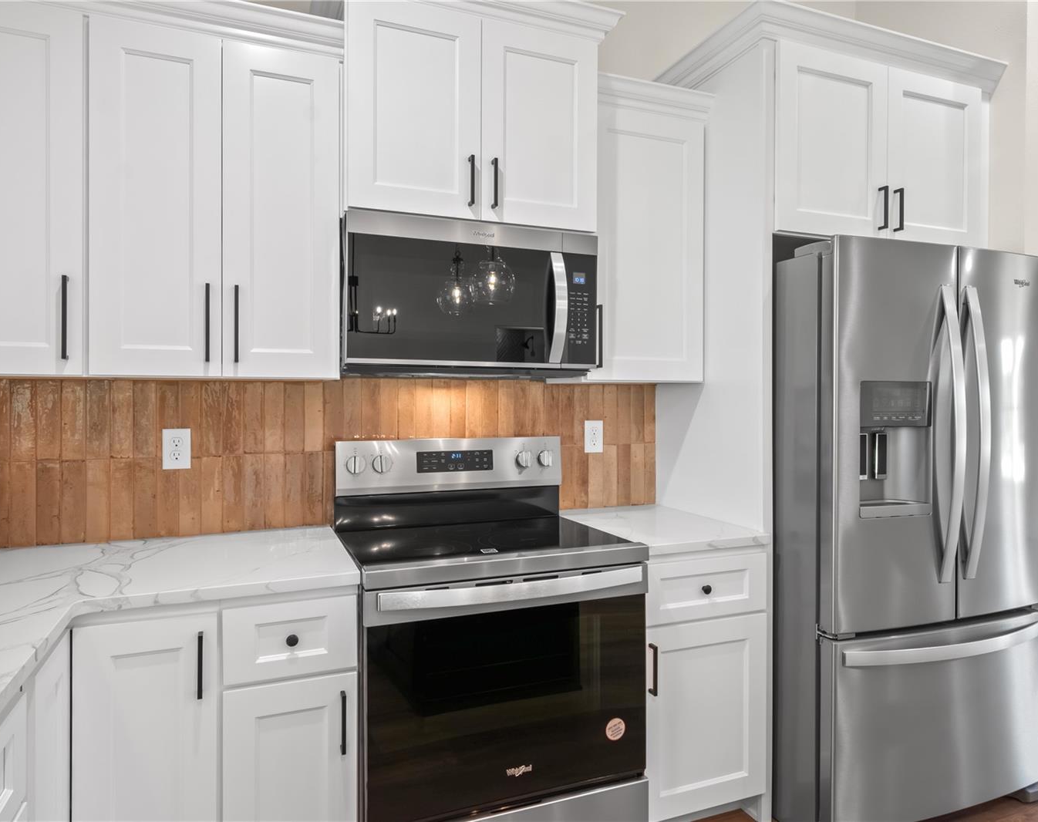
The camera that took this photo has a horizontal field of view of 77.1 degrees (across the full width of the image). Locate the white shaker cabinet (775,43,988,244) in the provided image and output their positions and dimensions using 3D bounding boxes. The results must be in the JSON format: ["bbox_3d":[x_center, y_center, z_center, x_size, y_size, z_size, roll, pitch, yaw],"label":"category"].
[{"bbox_3d":[1.091,-0.825,2.399,0.937,0.570,0.647,0,1,-20],"label":"white shaker cabinet"}]

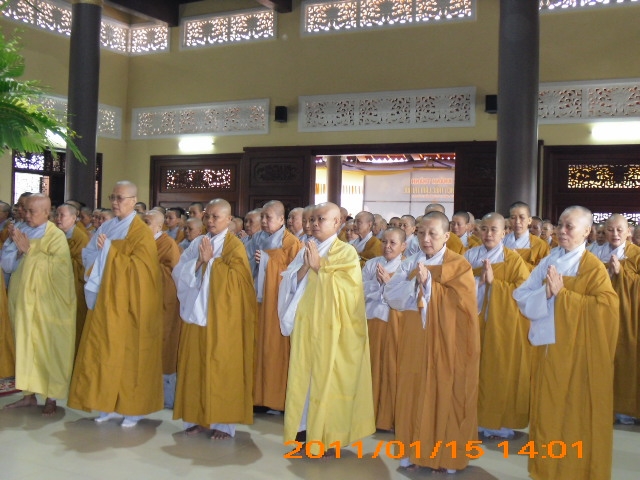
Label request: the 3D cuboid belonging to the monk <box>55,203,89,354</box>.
[{"bbox_3d":[-2.214,0.461,7.000,0.500,1.585,0.410,2,1,30],"label":"monk"}]

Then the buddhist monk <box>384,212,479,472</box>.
[{"bbox_3d":[0.662,0.596,4.720,0.530,1.535,0.430,2,1,30],"label":"buddhist monk"}]

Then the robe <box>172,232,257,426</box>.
[{"bbox_3d":[-0.710,0.595,5.350,0.530,1.300,0.440,2,1,30],"label":"robe"}]

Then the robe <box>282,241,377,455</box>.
[{"bbox_3d":[0.041,0.647,4.970,0.560,1.330,0.460,2,1,30],"label":"robe"}]

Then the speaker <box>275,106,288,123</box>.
[{"bbox_3d":[-0.716,-2.333,14.781,0.210,0.295,0.190,2,1,28],"label":"speaker"}]

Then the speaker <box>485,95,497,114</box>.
[{"bbox_3d":[2.785,-2.201,12.912,0.210,0.295,0.190,2,1,28],"label":"speaker"}]

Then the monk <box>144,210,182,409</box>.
[{"bbox_3d":[-1.322,0.517,6.350,0.500,1.540,0.410,2,1,30],"label":"monk"}]

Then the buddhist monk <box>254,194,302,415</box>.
[{"bbox_3d":[-0.364,0.504,6.100,0.510,1.630,0.420,2,1,30],"label":"buddhist monk"}]

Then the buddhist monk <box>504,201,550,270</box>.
[{"bbox_3d":[1.649,0.539,6.350,0.510,1.680,0.410,2,1,27],"label":"buddhist monk"}]

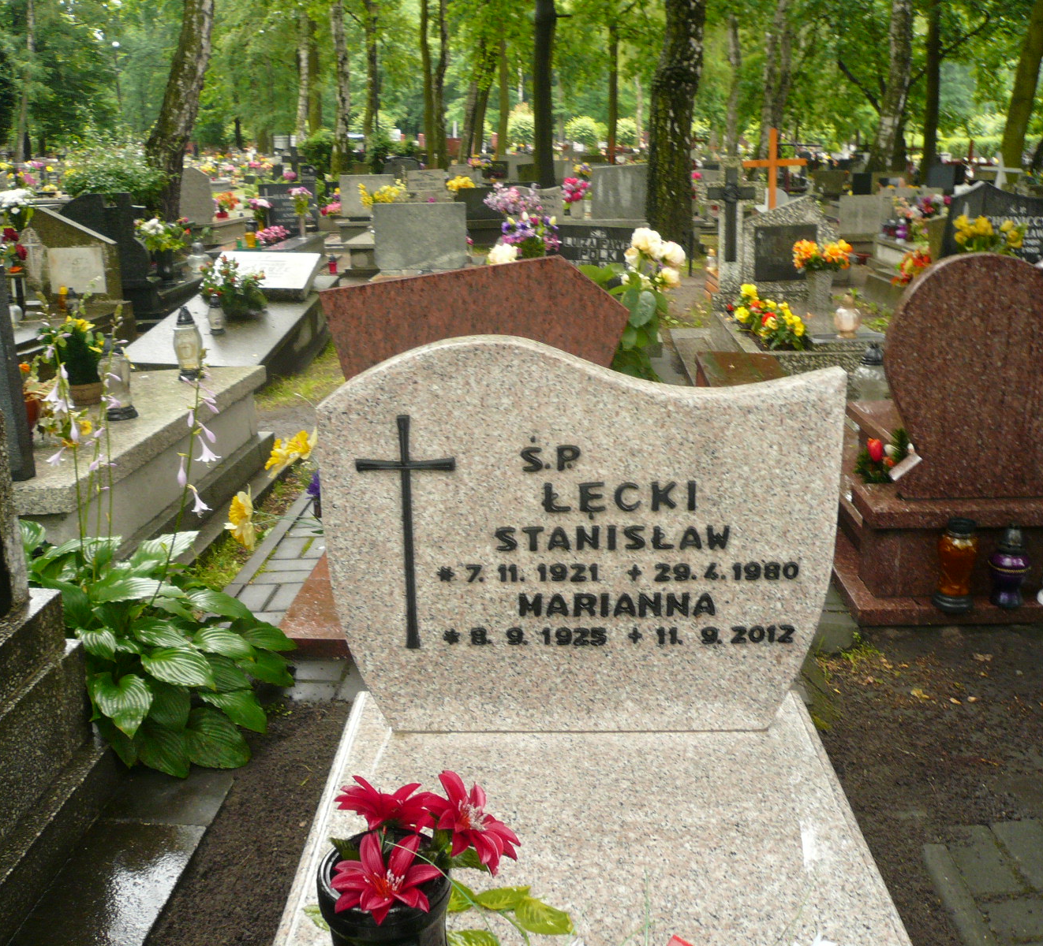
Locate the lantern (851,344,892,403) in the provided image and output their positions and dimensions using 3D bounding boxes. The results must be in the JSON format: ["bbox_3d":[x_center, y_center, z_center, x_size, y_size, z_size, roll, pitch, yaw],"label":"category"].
[{"bbox_3d":[1.307,-0.382,3.789,0.145,0.206,0.145,0,18,2],"label":"lantern"}]

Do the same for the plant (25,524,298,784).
[{"bbox_3d":[-0.877,0.381,2.430,0.640,0.430,0.600,-1,18,1],"label":"plant"}]

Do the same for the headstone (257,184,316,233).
[{"bbox_3d":[-2.959,-3.333,12.900,0.720,0.610,0.100,-1,18,1],"label":"headstone"}]

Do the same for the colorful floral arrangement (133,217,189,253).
[{"bbox_3d":[-2.841,-1.867,8.060,0.444,0.281,0.330,1,18,5],"label":"colorful floral arrangement"}]

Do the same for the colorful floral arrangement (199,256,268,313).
[{"bbox_3d":[-1.978,-1.281,7.000,0.430,0.350,0.380,-1,18,1],"label":"colorful floral arrangement"}]

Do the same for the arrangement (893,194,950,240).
[{"bbox_3d":[3.926,-2.497,10.000,0.530,0.460,0.420,-1,18,1],"label":"arrangement"}]

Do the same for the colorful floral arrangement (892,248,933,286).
[{"bbox_3d":[2.770,-1.447,7.225,0.300,0.304,0.250,0,18,2],"label":"colorful floral arrangement"}]

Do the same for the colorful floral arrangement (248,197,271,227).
[{"bbox_3d":[-3.231,-3.207,12.600,0.290,0.370,0.280,-1,18,1],"label":"colorful floral arrangement"}]

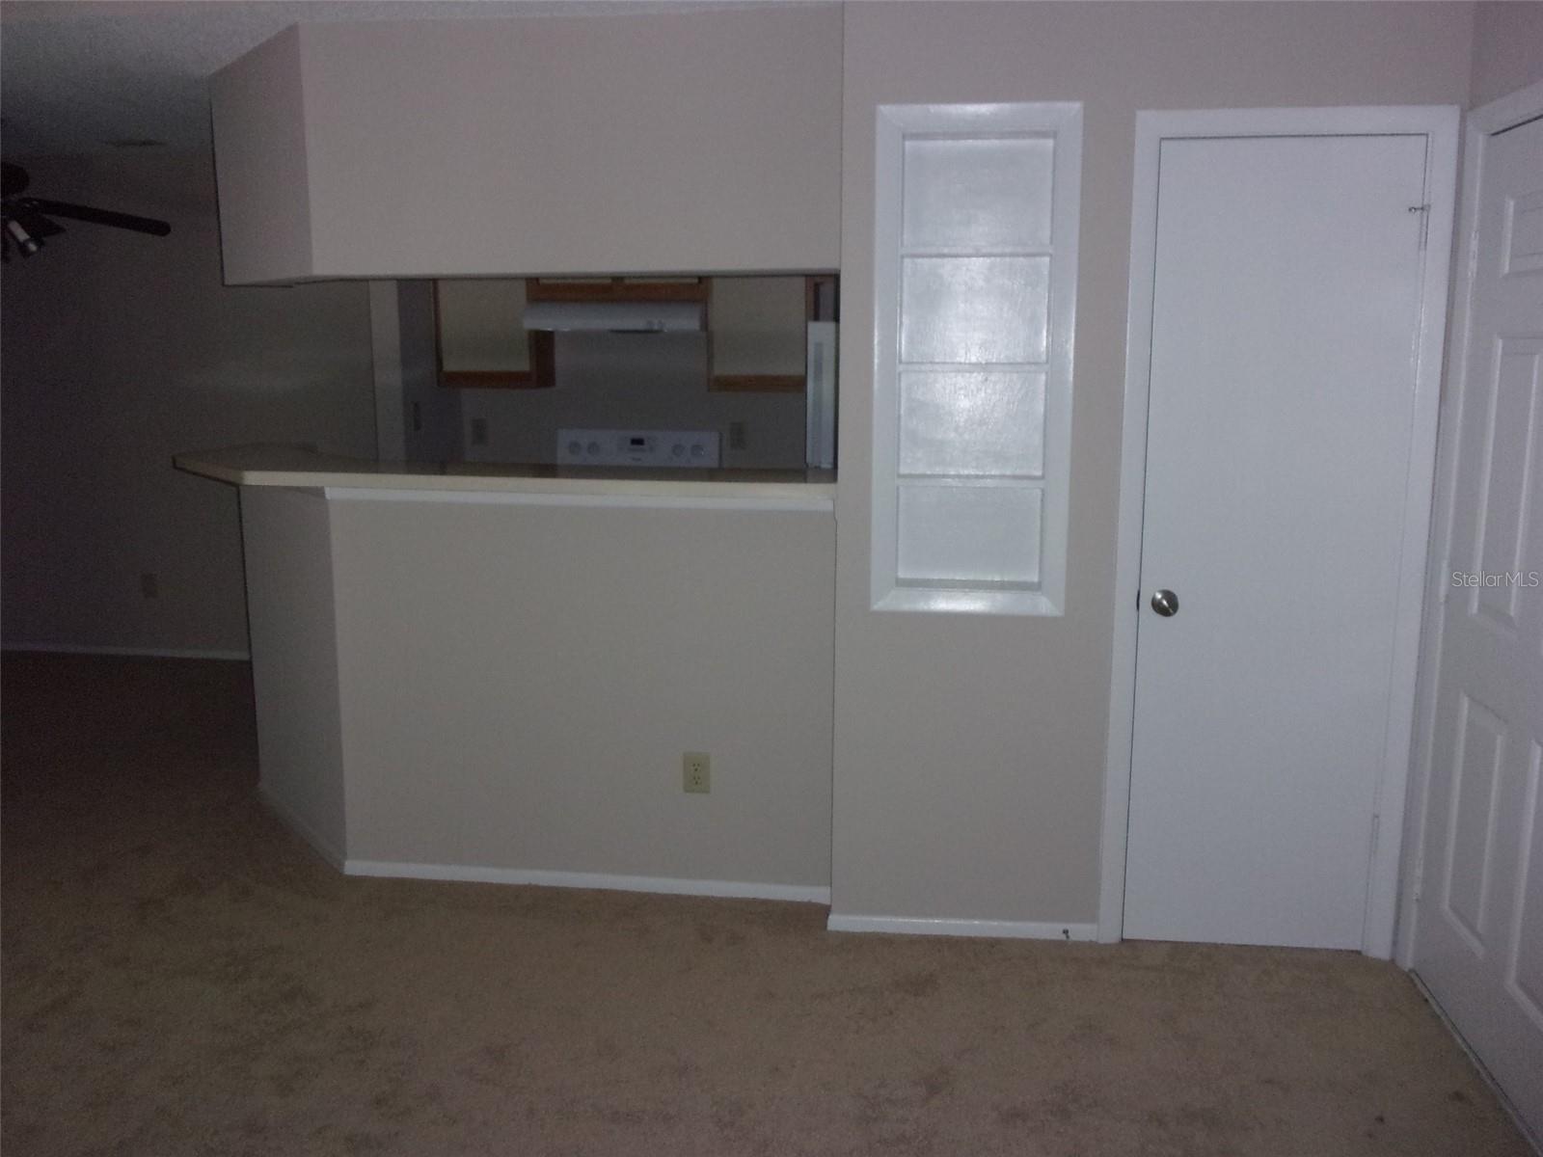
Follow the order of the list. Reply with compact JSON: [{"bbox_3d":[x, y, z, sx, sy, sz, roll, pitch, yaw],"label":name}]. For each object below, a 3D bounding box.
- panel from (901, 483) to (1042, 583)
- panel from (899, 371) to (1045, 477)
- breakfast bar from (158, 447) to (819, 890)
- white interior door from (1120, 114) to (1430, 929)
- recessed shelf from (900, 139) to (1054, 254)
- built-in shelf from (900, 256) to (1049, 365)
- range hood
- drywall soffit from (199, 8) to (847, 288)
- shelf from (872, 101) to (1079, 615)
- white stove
[{"bbox_3d":[0.519,-0.109,3.282,0.371,0.265,0.040,1,9,7],"label":"panel"},{"bbox_3d":[0.520,-0.398,3.237,0.372,0.273,0.040,1,9,7],"label":"panel"},{"bbox_3d":[-0.941,0.227,4.083,2.363,1.208,1.190,1,9,7],"label":"breakfast bar"},{"bbox_3d":[1.237,-0.047,3.132,0.609,2.035,0.042,1,9,7],"label":"white interior door"},{"bbox_3d":[0.511,-0.955,3.116,0.363,0.279,0.100,1,9,7],"label":"recessed shelf"},{"bbox_3d":[0.511,-0.675,3.160,0.365,0.265,0.100,1,9,7],"label":"built-in shelf"},{"bbox_3d":[-0.628,-1.134,5.449,0.760,0.124,0.480,1,9,7],"label":"range hood"},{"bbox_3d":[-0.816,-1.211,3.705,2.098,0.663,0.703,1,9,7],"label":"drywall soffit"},{"bbox_3d":[0.511,-0.537,3.173,0.494,1.260,0.115,1,9,7],"label":"shelf"},{"bbox_3d":[-0.652,-0.010,5.570,0.760,1.220,0.670,1,9,7],"label":"white stove"}]

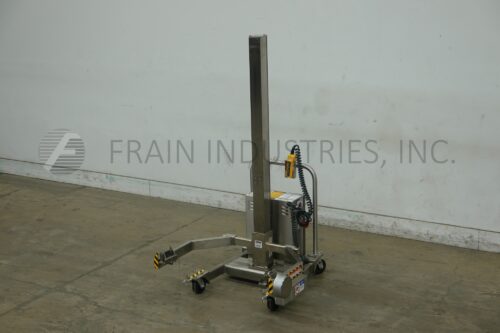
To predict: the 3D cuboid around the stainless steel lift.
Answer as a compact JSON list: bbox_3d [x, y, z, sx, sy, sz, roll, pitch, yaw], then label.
[{"bbox_3d":[-0.008,0.003,6.392,1.094,1.974,1.087,7,17,30],"label":"stainless steel lift"}]

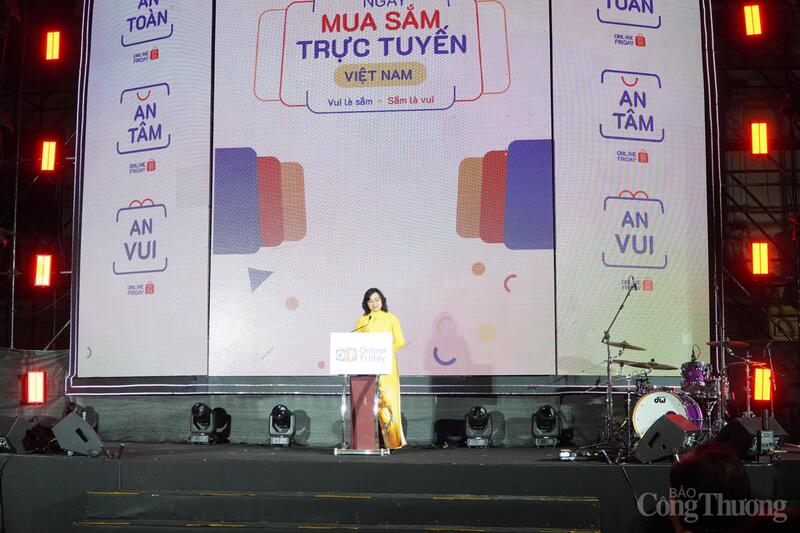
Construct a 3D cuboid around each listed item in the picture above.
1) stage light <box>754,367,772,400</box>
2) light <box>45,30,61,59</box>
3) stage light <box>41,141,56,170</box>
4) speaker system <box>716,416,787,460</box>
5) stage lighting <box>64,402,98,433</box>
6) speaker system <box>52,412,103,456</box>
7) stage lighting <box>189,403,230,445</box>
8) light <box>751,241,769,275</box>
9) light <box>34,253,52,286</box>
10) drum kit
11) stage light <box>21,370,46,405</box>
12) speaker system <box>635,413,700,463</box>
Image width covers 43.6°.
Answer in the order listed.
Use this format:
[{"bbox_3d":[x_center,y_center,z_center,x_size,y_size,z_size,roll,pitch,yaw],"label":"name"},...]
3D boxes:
[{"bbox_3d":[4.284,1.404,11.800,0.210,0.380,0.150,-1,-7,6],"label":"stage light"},{"bbox_3d":[-4.376,-2.781,12.600,0.200,0.370,0.140,0,-7,4],"label":"light"},{"bbox_3d":[-4.179,-1.320,11.885,0.175,0.350,0.120,-1,-7,6],"label":"stage light"},{"bbox_3d":[3.062,1.487,8.686,0.580,0.400,0.420,6,-9,-43],"label":"speaker system"},{"bbox_3d":[-3.574,1.727,10.973,0.310,0.450,0.280,0,-7,-3],"label":"stage lighting"},{"bbox_3d":[-3.007,1.539,9.233,0.420,0.400,0.580,3,-7,-25],"label":"speaker system"},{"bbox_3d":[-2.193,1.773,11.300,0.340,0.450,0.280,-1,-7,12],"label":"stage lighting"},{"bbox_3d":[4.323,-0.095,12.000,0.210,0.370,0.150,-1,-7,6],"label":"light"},{"bbox_3d":[-4.181,0.047,11.725,0.175,0.350,0.120,-1,-7,6],"label":"light"},{"bbox_3d":[2.863,1.298,10.168,1.500,1.140,1.150,-3,-8,27],"label":"drum kit"},{"bbox_3d":[-4.352,1.440,11.900,0.260,0.390,0.160,0,-7,-2],"label":"stage light"},{"bbox_3d":[2.363,1.491,8.736,0.420,0.400,0.580,-4,-8,29],"label":"speaker system"}]

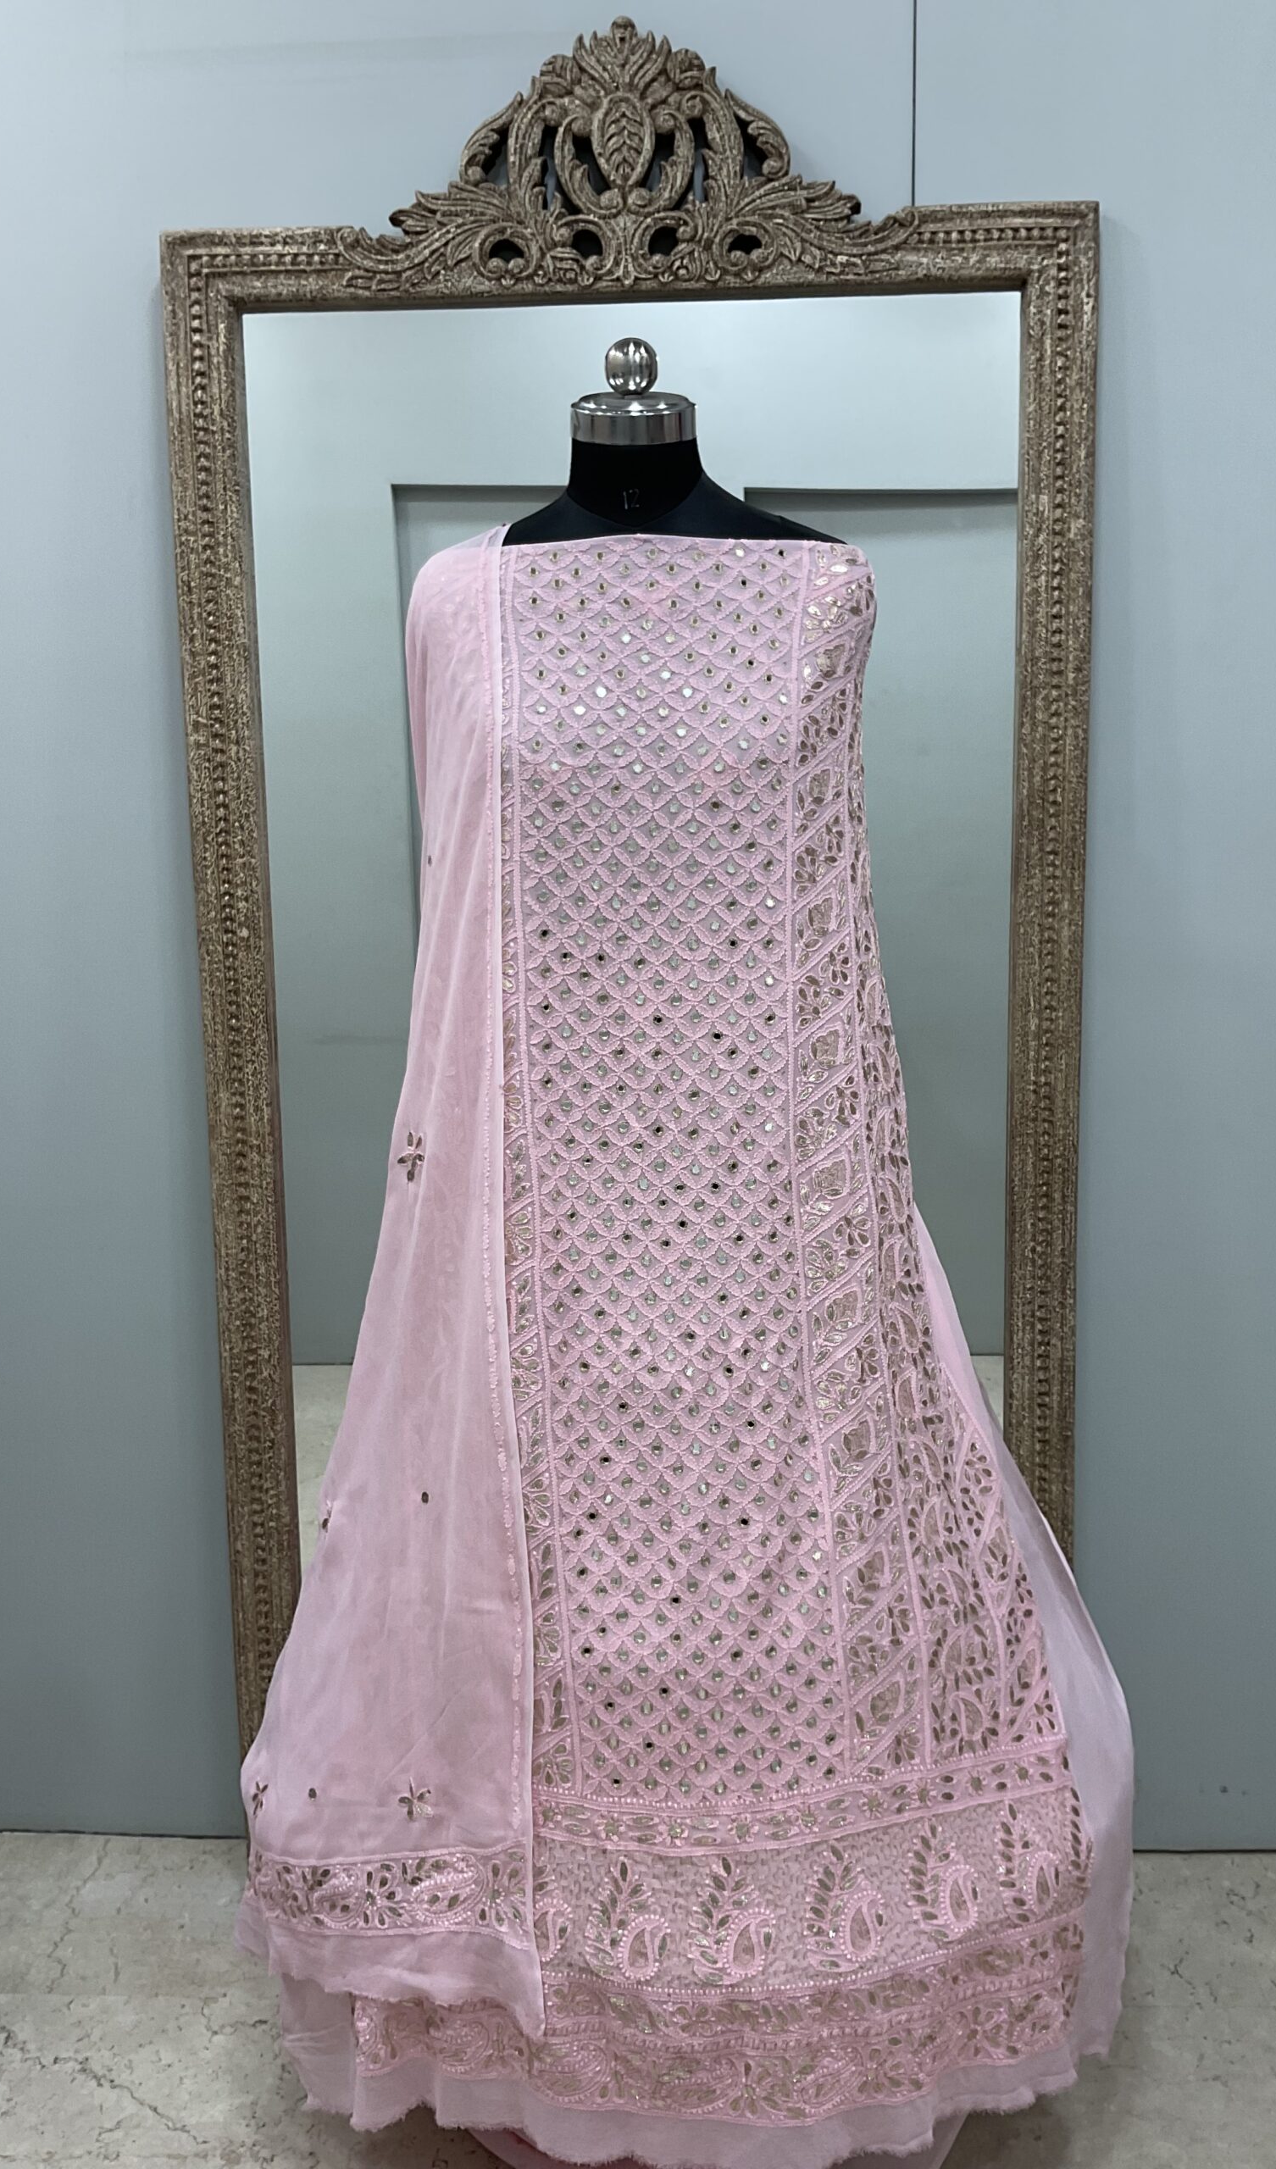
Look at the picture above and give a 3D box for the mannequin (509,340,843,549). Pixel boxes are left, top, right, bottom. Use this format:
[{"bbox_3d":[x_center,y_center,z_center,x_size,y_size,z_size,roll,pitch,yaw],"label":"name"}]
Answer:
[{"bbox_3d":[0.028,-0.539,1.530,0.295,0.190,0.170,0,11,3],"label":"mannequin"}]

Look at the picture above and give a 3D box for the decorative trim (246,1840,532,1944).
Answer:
[{"bbox_3d":[-0.227,0.739,1.660,0.265,0.085,0.060,0,11,7],"label":"decorative trim"}]

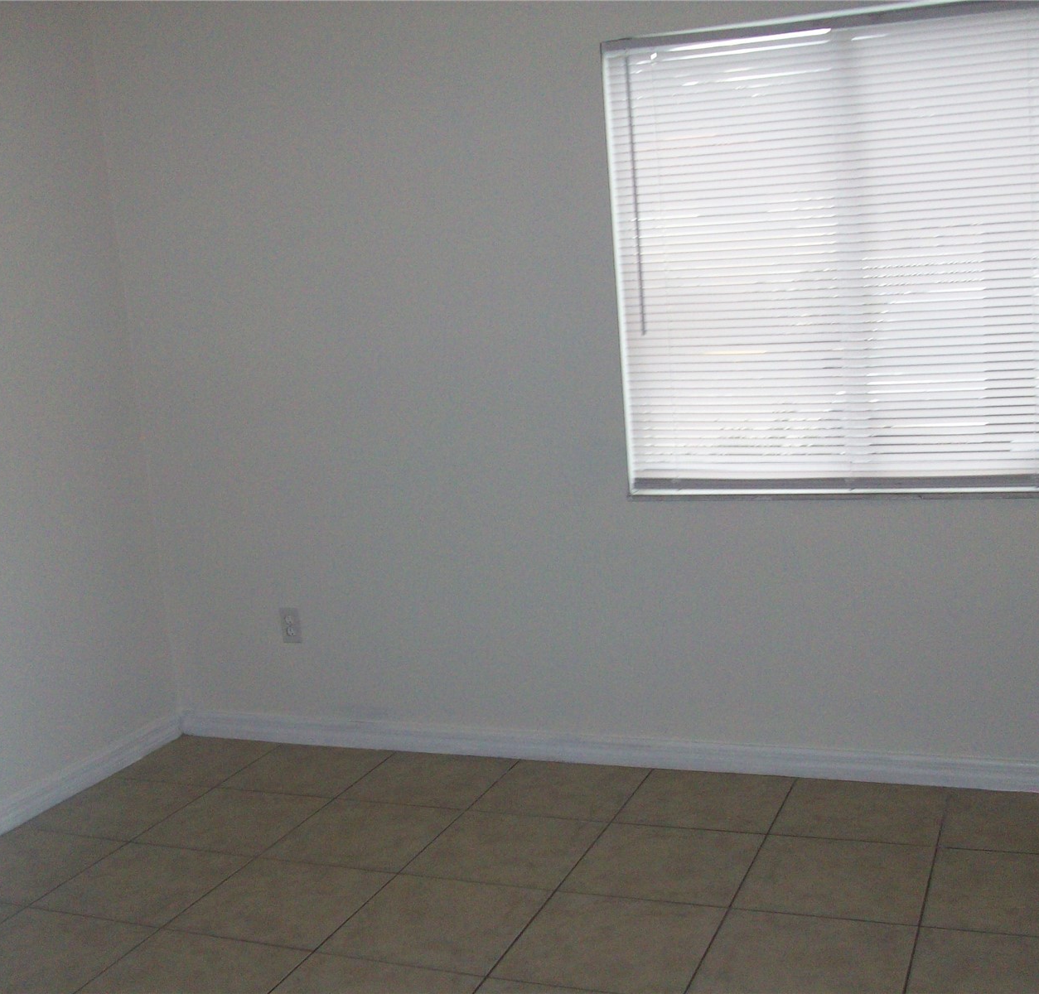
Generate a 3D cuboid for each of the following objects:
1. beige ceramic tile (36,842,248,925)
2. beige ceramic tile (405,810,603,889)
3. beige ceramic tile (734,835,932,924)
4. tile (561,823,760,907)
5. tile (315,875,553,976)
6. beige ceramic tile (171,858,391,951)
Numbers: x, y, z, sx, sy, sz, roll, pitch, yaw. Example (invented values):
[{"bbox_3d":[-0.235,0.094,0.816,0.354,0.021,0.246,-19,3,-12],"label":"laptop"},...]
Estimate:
[{"bbox_3d":[-0.934,0.966,3.253,0.406,0.010,0.406,-1,9,22],"label":"beige ceramic tile"},{"bbox_3d":[-0.027,0.918,3.394,0.414,0.010,0.414,-1,9,22],"label":"beige ceramic tile"},{"bbox_3d":[0.754,0.905,3.086,0.414,0.010,0.414,-1,9,22],"label":"beige ceramic tile"},{"bbox_3d":[0.354,0.885,3.143,0.406,0.010,0.406,-1,9,22],"label":"tile"},{"bbox_3d":[-0.184,0.984,3.010,0.414,0.010,0.414,-1,9,22],"label":"tile"},{"bbox_3d":[-0.573,0.989,3.175,0.414,0.010,0.414,-1,9,22],"label":"beige ceramic tile"}]

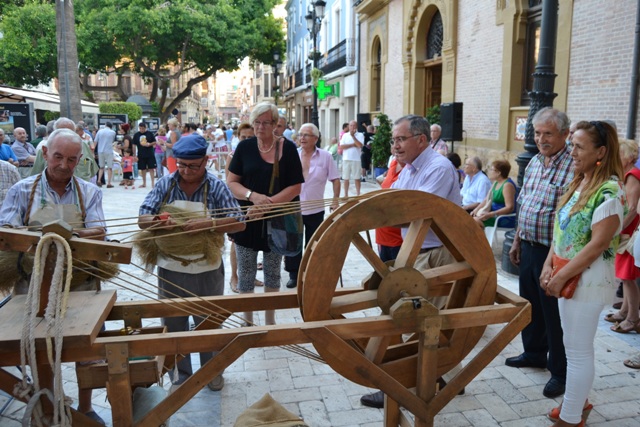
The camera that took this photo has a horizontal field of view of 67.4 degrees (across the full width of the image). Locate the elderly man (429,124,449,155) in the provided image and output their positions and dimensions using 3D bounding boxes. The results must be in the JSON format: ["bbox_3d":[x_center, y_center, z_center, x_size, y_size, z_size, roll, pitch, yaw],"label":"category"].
[{"bbox_3d":[1.919,-0.628,7.909,0.500,1.648,0.340,6,11,29],"label":"elderly man"}]

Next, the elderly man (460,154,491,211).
[{"bbox_3d":[1.953,-0.126,6.271,0.800,1.218,0.550,-6,12,-31],"label":"elderly man"}]

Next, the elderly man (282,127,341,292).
[{"bbox_3d":[-0.084,-0.068,4.749,0.520,1.626,0.360,5,11,26],"label":"elderly man"}]

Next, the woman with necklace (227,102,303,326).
[{"bbox_3d":[-0.417,0.054,3.670,0.540,1.755,0.420,0,10,0],"label":"woman with necklace"}]

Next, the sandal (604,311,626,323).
[{"bbox_3d":[2.539,0.868,4.097,0.250,0.100,0.090,3,11,14],"label":"sandal"}]

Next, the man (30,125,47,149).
[{"bbox_3d":[-4.870,-0.715,8.411,0.500,1.640,0.320,-7,12,-32],"label":"man"}]

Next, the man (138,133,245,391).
[{"bbox_3d":[-0.741,0.307,2.835,0.580,1.543,0.460,-1,10,-7],"label":"man"}]

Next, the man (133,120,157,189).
[{"bbox_3d":[-4.646,-1.551,12.781,0.580,1.690,0.360,-1,11,-3],"label":"man"}]

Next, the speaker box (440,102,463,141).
[{"bbox_3d":[2.354,-1.647,8.594,0.340,0.685,0.380,-6,12,-31],"label":"speaker box"}]

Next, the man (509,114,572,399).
[{"bbox_3d":[1.437,0.226,3.073,0.330,1.735,0.500,-9,14,-41],"label":"man"}]

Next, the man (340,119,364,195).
[{"bbox_3d":[0.680,-1.020,9.850,0.500,1.720,0.360,1,10,5],"label":"man"}]

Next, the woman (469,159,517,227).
[{"bbox_3d":[2.075,-0.017,5.743,0.640,1.240,0.490,-2,11,-13],"label":"woman"}]

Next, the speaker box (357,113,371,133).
[{"bbox_3d":[1.334,-2.670,14.558,0.430,0.680,0.400,6,11,29],"label":"speaker box"}]

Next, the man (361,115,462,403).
[{"bbox_3d":[0.539,0.278,2.889,0.520,1.700,0.490,-3,11,-15],"label":"man"}]

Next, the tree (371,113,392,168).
[{"bbox_3d":[1.775,-2.075,13.854,0.620,1.590,0.620,1,11,7],"label":"tree"}]

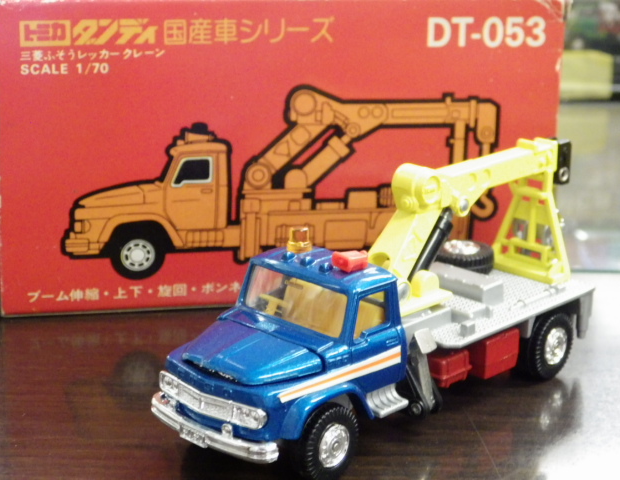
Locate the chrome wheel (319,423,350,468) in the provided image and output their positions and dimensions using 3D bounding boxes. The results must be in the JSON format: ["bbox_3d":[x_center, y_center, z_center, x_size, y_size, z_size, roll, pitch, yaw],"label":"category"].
[{"bbox_3d":[0.004,0.040,0.315,0.003,0.009,0.009,16,22,40],"label":"chrome wheel"}]

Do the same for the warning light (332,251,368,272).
[{"bbox_3d":[0.008,0.004,0.323,0.004,0.003,0.005,-11,21,-35],"label":"warning light"}]

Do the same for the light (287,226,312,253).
[{"bbox_3d":[-0.002,0.000,0.331,0.005,0.004,0.005,1,17,0],"label":"light"}]

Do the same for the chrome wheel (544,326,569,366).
[{"bbox_3d":[0.056,0.024,0.369,0.003,0.009,0.009,16,22,40],"label":"chrome wheel"}]

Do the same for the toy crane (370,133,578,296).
[{"bbox_3d":[0.036,-0.004,0.361,0.017,0.035,0.073,16,22,40],"label":"toy crane"}]

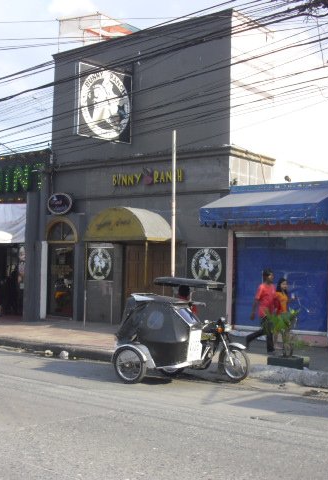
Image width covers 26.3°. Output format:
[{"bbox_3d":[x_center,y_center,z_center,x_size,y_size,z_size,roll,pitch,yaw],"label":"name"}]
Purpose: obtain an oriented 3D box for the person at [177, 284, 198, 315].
[{"bbox_3d":[0.500,1.420,11.650,0.750,1.300,0.520,-1,-3,39],"label":"person"}]

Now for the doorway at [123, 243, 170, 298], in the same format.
[{"bbox_3d":[-0.474,1.244,18.662,1.740,2.300,0.150,-1,-3,38],"label":"doorway"}]

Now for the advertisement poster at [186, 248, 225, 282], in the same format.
[{"bbox_3d":[1.072,0.669,17.549,1.220,0.950,0.050,-1,-3,39],"label":"advertisement poster"}]

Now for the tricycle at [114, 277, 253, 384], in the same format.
[{"bbox_3d":[0.247,1.443,11.376,2.080,1.660,1.650,-1,-3,38],"label":"tricycle"}]

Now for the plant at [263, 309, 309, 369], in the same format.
[{"bbox_3d":[2.092,1.667,11.952,0.700,0.930,0.550,-1,-3,38],"label":"plant"}]

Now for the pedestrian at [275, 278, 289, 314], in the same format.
[{"bbox_3d":[2.441,1.520,14.594,0.360,1.490,0.430,-1,-3,38],"label":"pedestrian"}]

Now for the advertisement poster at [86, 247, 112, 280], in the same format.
[{"bbox_3d":[-1.799,0.692,19.850,1.020,0.940,0.050,-1,-3,39],"label":"advertisement poster"}]

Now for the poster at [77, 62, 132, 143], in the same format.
[{"bbox_3d":[-1.574,-3.618,18.810,1.800,1.850,0.100,3,-3,-42],"label":"poster"}]

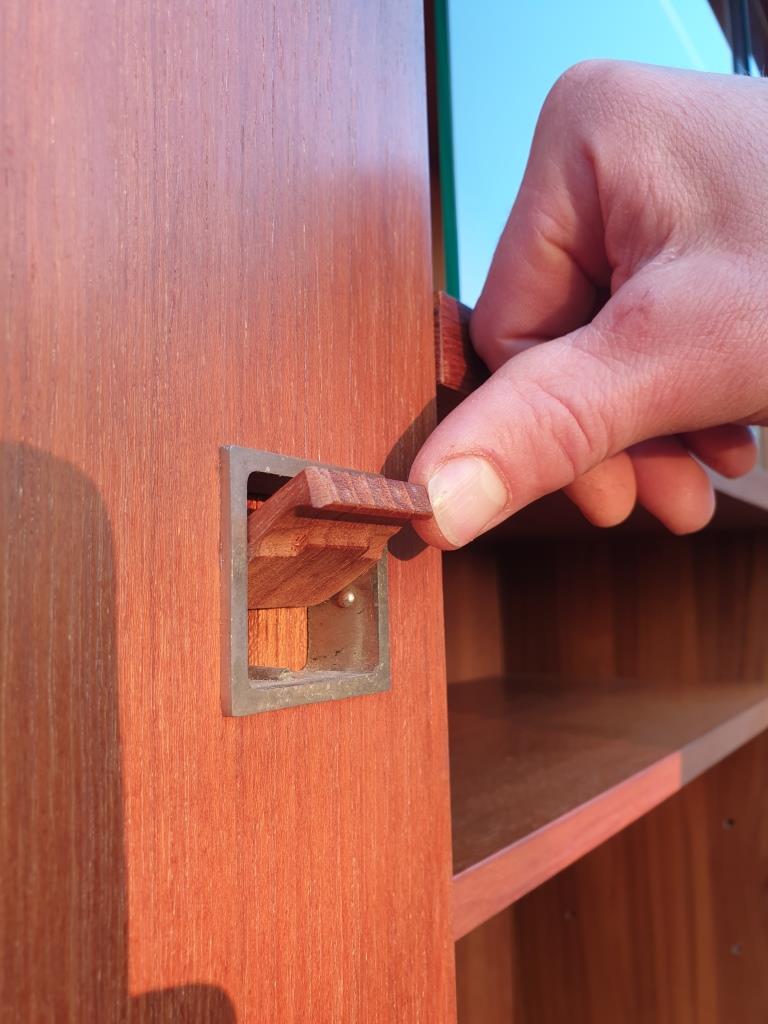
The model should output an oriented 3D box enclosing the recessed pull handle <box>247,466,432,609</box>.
[{"bbox_3d":[-0.013,0.007,0.144,0.035,0.008,0.035,-37,-25,29],"label":"recessed pull handle"}]

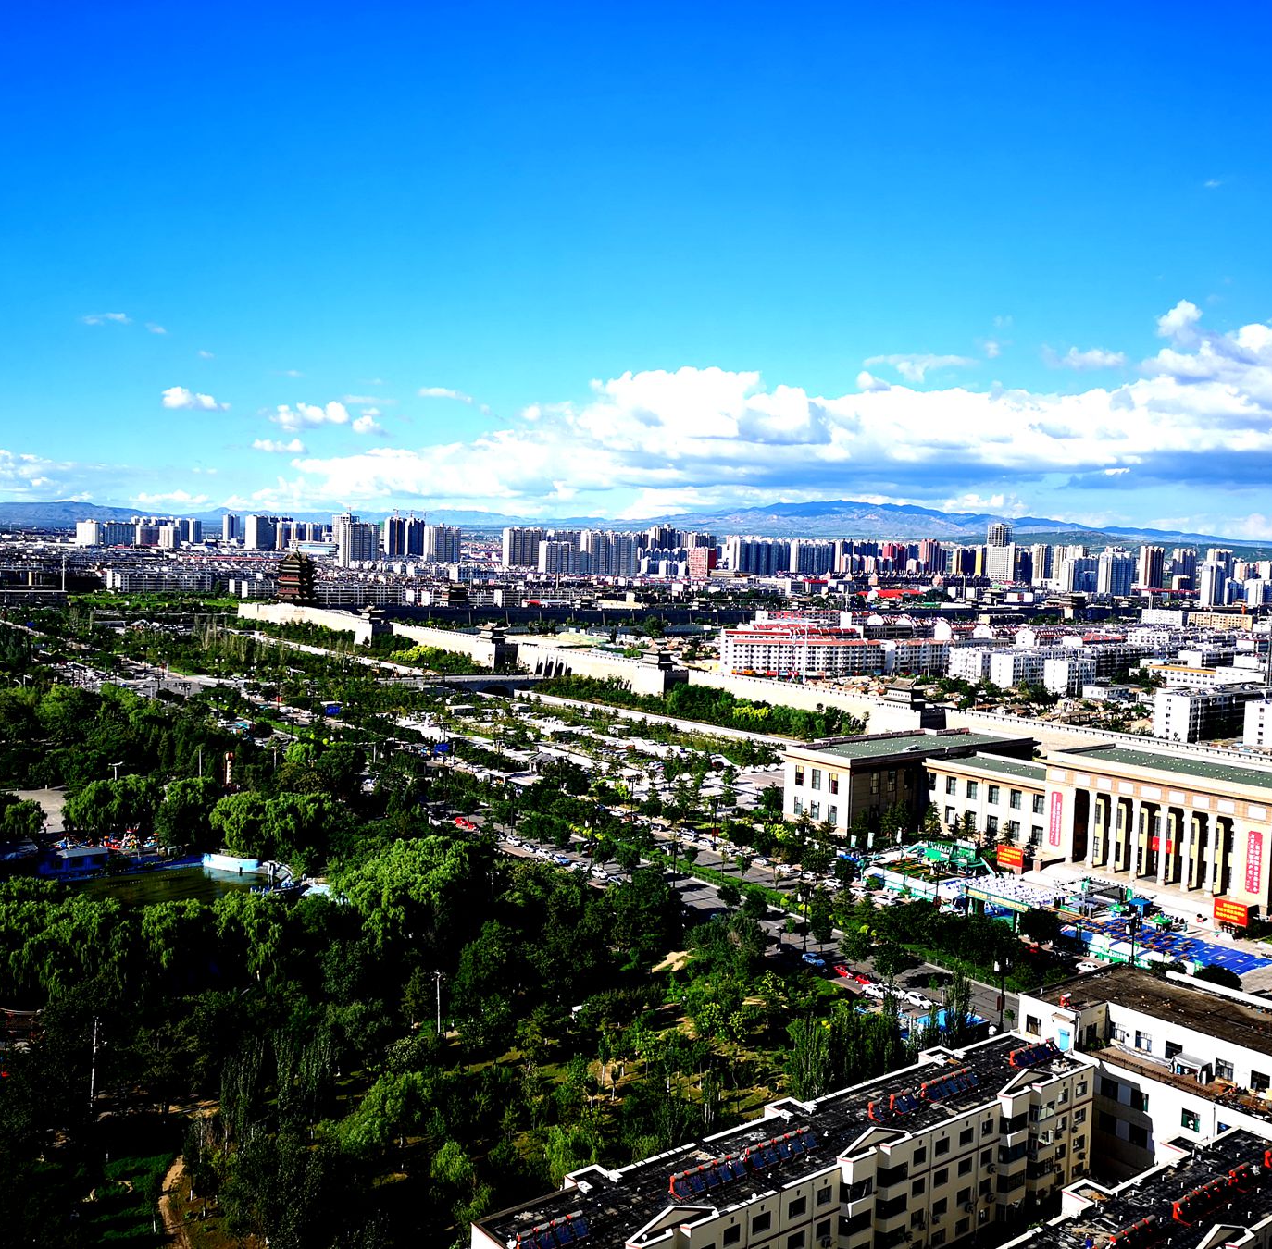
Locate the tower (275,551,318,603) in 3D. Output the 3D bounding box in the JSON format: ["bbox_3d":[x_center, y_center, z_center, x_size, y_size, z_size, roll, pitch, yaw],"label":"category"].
[{"bbox_3d":[-230.743,-30.460,882.791,22.800,37.800,22.800,2,4,7],"label":"tower"}]

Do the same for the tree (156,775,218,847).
[{"bbox_3d":[-95.506,39.587,276.387,12.600,15.200,12.600,-1,5,-38],"label":"tree"}]

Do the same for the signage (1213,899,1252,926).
[{"bbox_3d":[108.483,52.324,236.507,0.400,3.750,6.050,-1,5,-38],"label":"signage"}]

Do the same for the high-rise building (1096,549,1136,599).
[{"bbox_3d":[650.481,-62.026,1760.000,52.000,78.580,18.000,-1,5,-38],"label":"high-rise building"}]

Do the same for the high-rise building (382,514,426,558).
[{"bbox_3d":[-422.412,-149.440,2380.000,72.000,93.610,18.000,-1,5,-38],"label":"high-rise building"}]

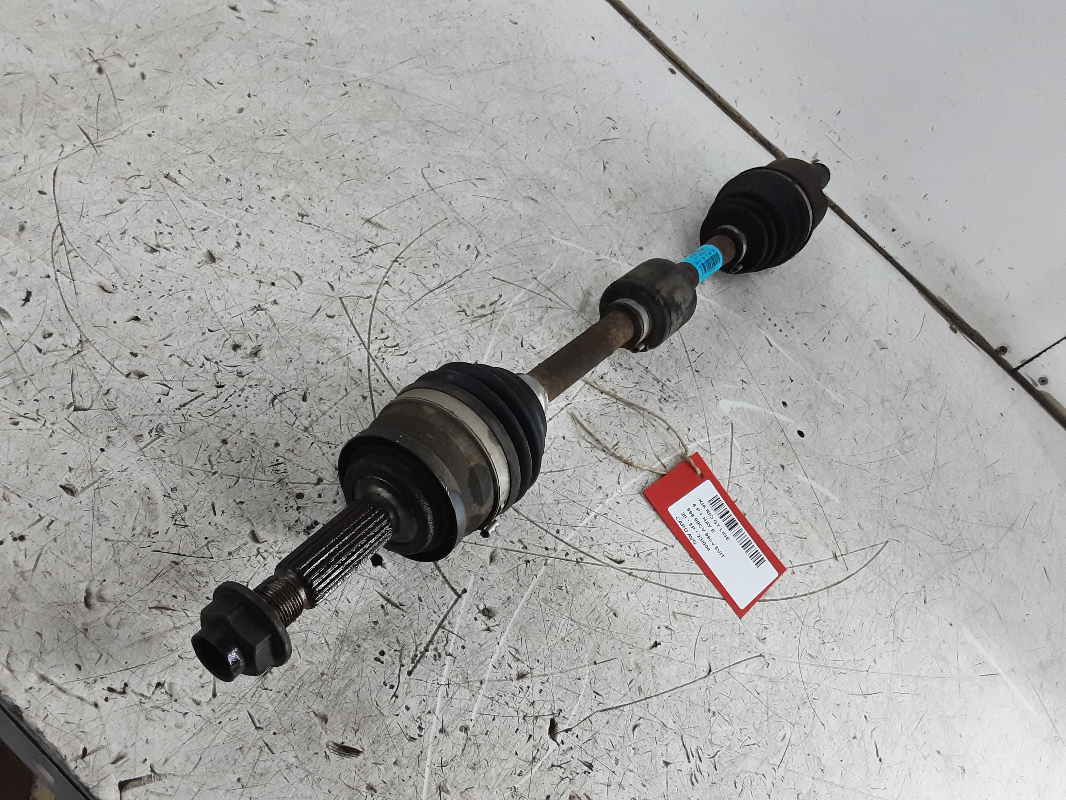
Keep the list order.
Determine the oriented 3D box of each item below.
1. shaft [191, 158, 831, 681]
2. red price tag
[{"bbox_3d":[0.061,-0.052,0.569,0.090,0.091,0.675,47,51,6],"label":"shaft"},{"bbox_3d":[0.126,0.090,0.568,0.062,0.002,0.102,-28,76,-37],"label":"red price tag"}]

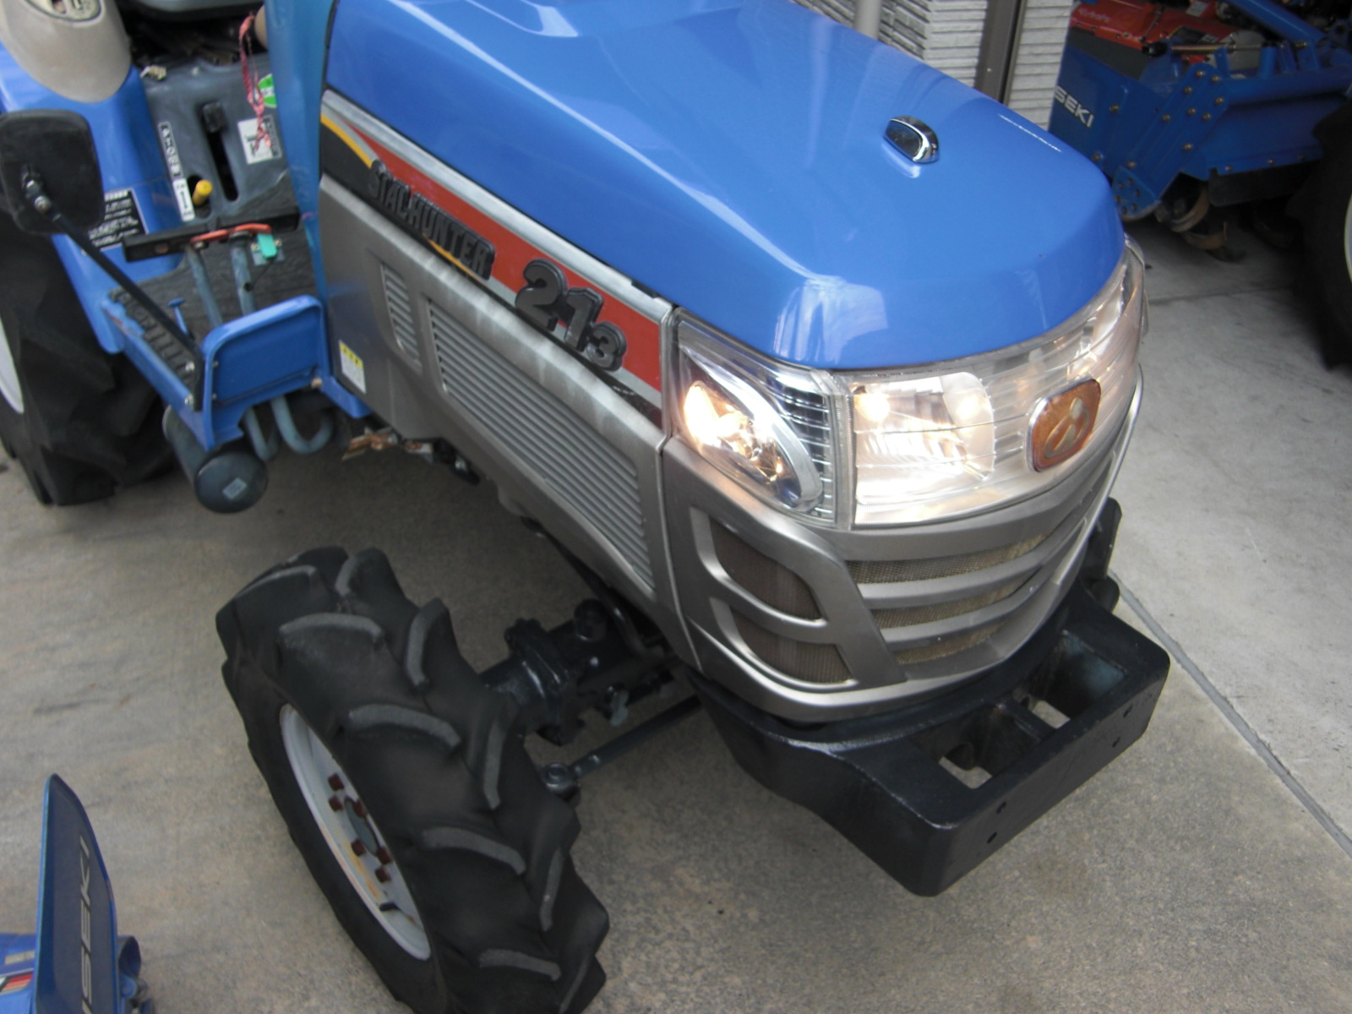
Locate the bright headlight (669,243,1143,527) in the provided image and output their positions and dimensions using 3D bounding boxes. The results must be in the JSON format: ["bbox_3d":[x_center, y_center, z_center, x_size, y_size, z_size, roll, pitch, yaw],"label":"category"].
[{"bbox_3d":[0.271,-0.142,1.212,0.498,0.167,0.247,-27,46,-29],"label":"bright headlight"}]

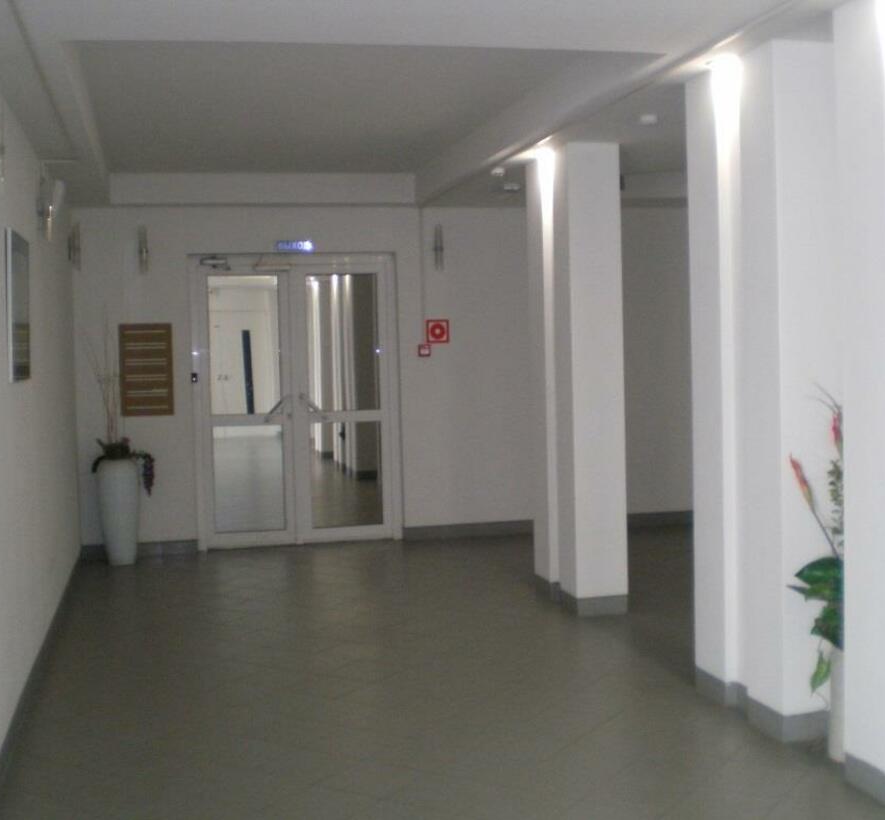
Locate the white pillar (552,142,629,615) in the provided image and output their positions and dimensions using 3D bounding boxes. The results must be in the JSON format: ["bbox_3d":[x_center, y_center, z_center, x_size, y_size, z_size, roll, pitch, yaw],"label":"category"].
[{"bbox_3d":[0.871,-0.174,7.172,0.318,2.752,0.348,-2,3,-13],"label":"white pillar"}]

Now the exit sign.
[{"bbox_3d":[-1.197,-1.332,9.704,0.316,0.109,0.030,-2,3,-13],"label":"exit sign"}]

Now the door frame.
[{"bbox_3d":[-1.172,-0.068,9.758,1.669,2.397,0.120,-2,3,-13],"label":"door frame"}]

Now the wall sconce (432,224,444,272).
[{"bbox_3d":[-0.033,-1.347,9.876,0.095,0.381,0.105,-2,3,-13],"label":"wall sconce"}]

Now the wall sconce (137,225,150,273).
[{"bbox_3d":[-2.362,-1.264,9.473,0.103,0.360,0.105,-2,3,-13],"label":"wall sconce"}]

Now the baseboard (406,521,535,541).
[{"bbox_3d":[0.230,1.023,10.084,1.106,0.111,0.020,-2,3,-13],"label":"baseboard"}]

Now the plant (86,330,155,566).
[{"bbox_3d":[-2.475,0.288,9.242,0.458,1.809,0.411,-2,3,-13],"label":"plant"}]

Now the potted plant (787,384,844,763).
[{"bbox_3d":[1.536,0.611,4.560,0.403,1.406,0.379,-2,3,-13],"label":"potted plant"}]

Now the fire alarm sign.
[{"bbox_3d":[-0.028,-0.648,9.978,0.183,0.190,0.015,-2,3,-13],"label":"fire alarm sign"}]

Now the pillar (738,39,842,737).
[{"bbox_3d":[1.425,-0.074,4.880,0.316,2.749,0.343,-2,3,-13],"label":"pillar"}]

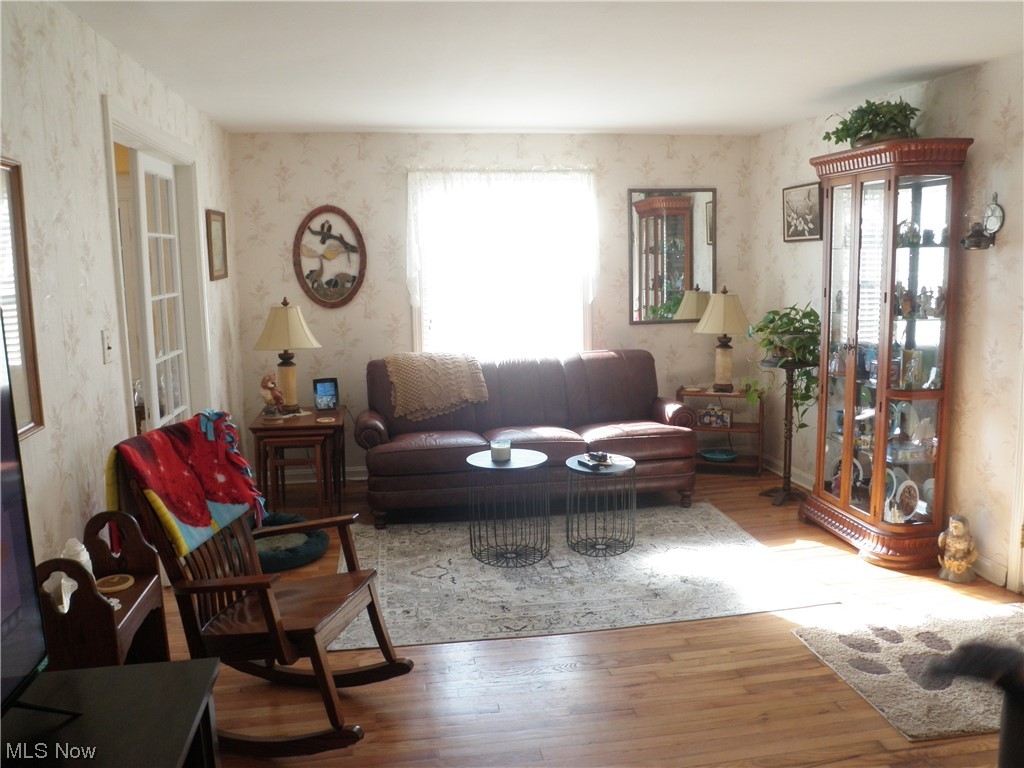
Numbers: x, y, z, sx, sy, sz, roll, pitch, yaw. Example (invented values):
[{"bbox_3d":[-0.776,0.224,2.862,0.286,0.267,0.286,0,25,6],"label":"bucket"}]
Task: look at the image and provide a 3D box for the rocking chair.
[{"bbox_3d":[-0.821,0.647,2.772,0.855,1.030,0.600,1,8,11],"label":"rocking chair"}]

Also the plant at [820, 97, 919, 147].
[{"bbox_3d":[1.875,-1.302,4.316,0.392,0.236,0.534,-2,9,-8],"label":"plant"}]

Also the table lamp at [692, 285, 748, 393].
[{"bbox_3d":[1.510,-0.313,5.875,0.418,0.738,0.418,-2,9,-8],"label":"table lamp"}]

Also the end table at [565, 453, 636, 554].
[{"bbox_3d":[0.481,0.656,4.476,0.370,0.465,0.370,-2,8,-8],"label":"end table"}]

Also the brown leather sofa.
[{"bbox_3d":[0.089,0.300,5.301,2.134,0.918,0.966,-2,9,-8],"label":"brown leather sofa"}]

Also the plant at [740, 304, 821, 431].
[{"bbox_3d":[1.748,-0.096,5.325,0.520,0.820,0.490,-2,8,-8],"label":"plant"}]

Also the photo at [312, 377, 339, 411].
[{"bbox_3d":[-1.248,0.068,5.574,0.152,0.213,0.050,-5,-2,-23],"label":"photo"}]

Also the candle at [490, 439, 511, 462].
[{"bbox_3d":[-0.058,0.351,4.272,0.097,0.093,0.097,-2,9,-8],"label":"candle"}]

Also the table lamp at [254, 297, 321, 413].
[{"bbox_3d":[-1.459,-0.180,5.401,0.418,0.752,0.418,-2,9,-8],"label":"table lamp"}]

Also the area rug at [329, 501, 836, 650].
[{"bbox_3d":[0.246,0.912,4.345,2.268,0.012,1.637,-2,8,-8],"label":"area rug"}]

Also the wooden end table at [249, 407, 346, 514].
[{"bbox_3d":[-1.350,0.493,5.384,0.557,0.565,0.675,-2,9,-8],"label":"wooden end table"}]

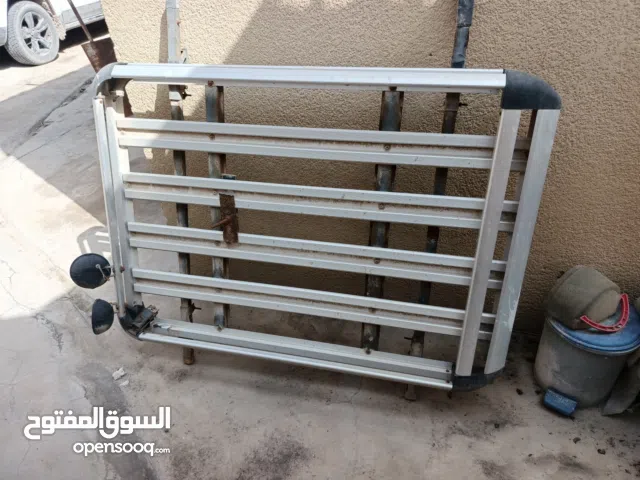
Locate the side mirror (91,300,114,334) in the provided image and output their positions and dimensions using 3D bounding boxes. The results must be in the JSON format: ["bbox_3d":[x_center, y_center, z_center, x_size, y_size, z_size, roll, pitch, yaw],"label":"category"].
[{"bbox_3d":[-0.925,0.331,1.837,0.066,0.153,0.153,0,33,-13],"label":"side mirror"}]

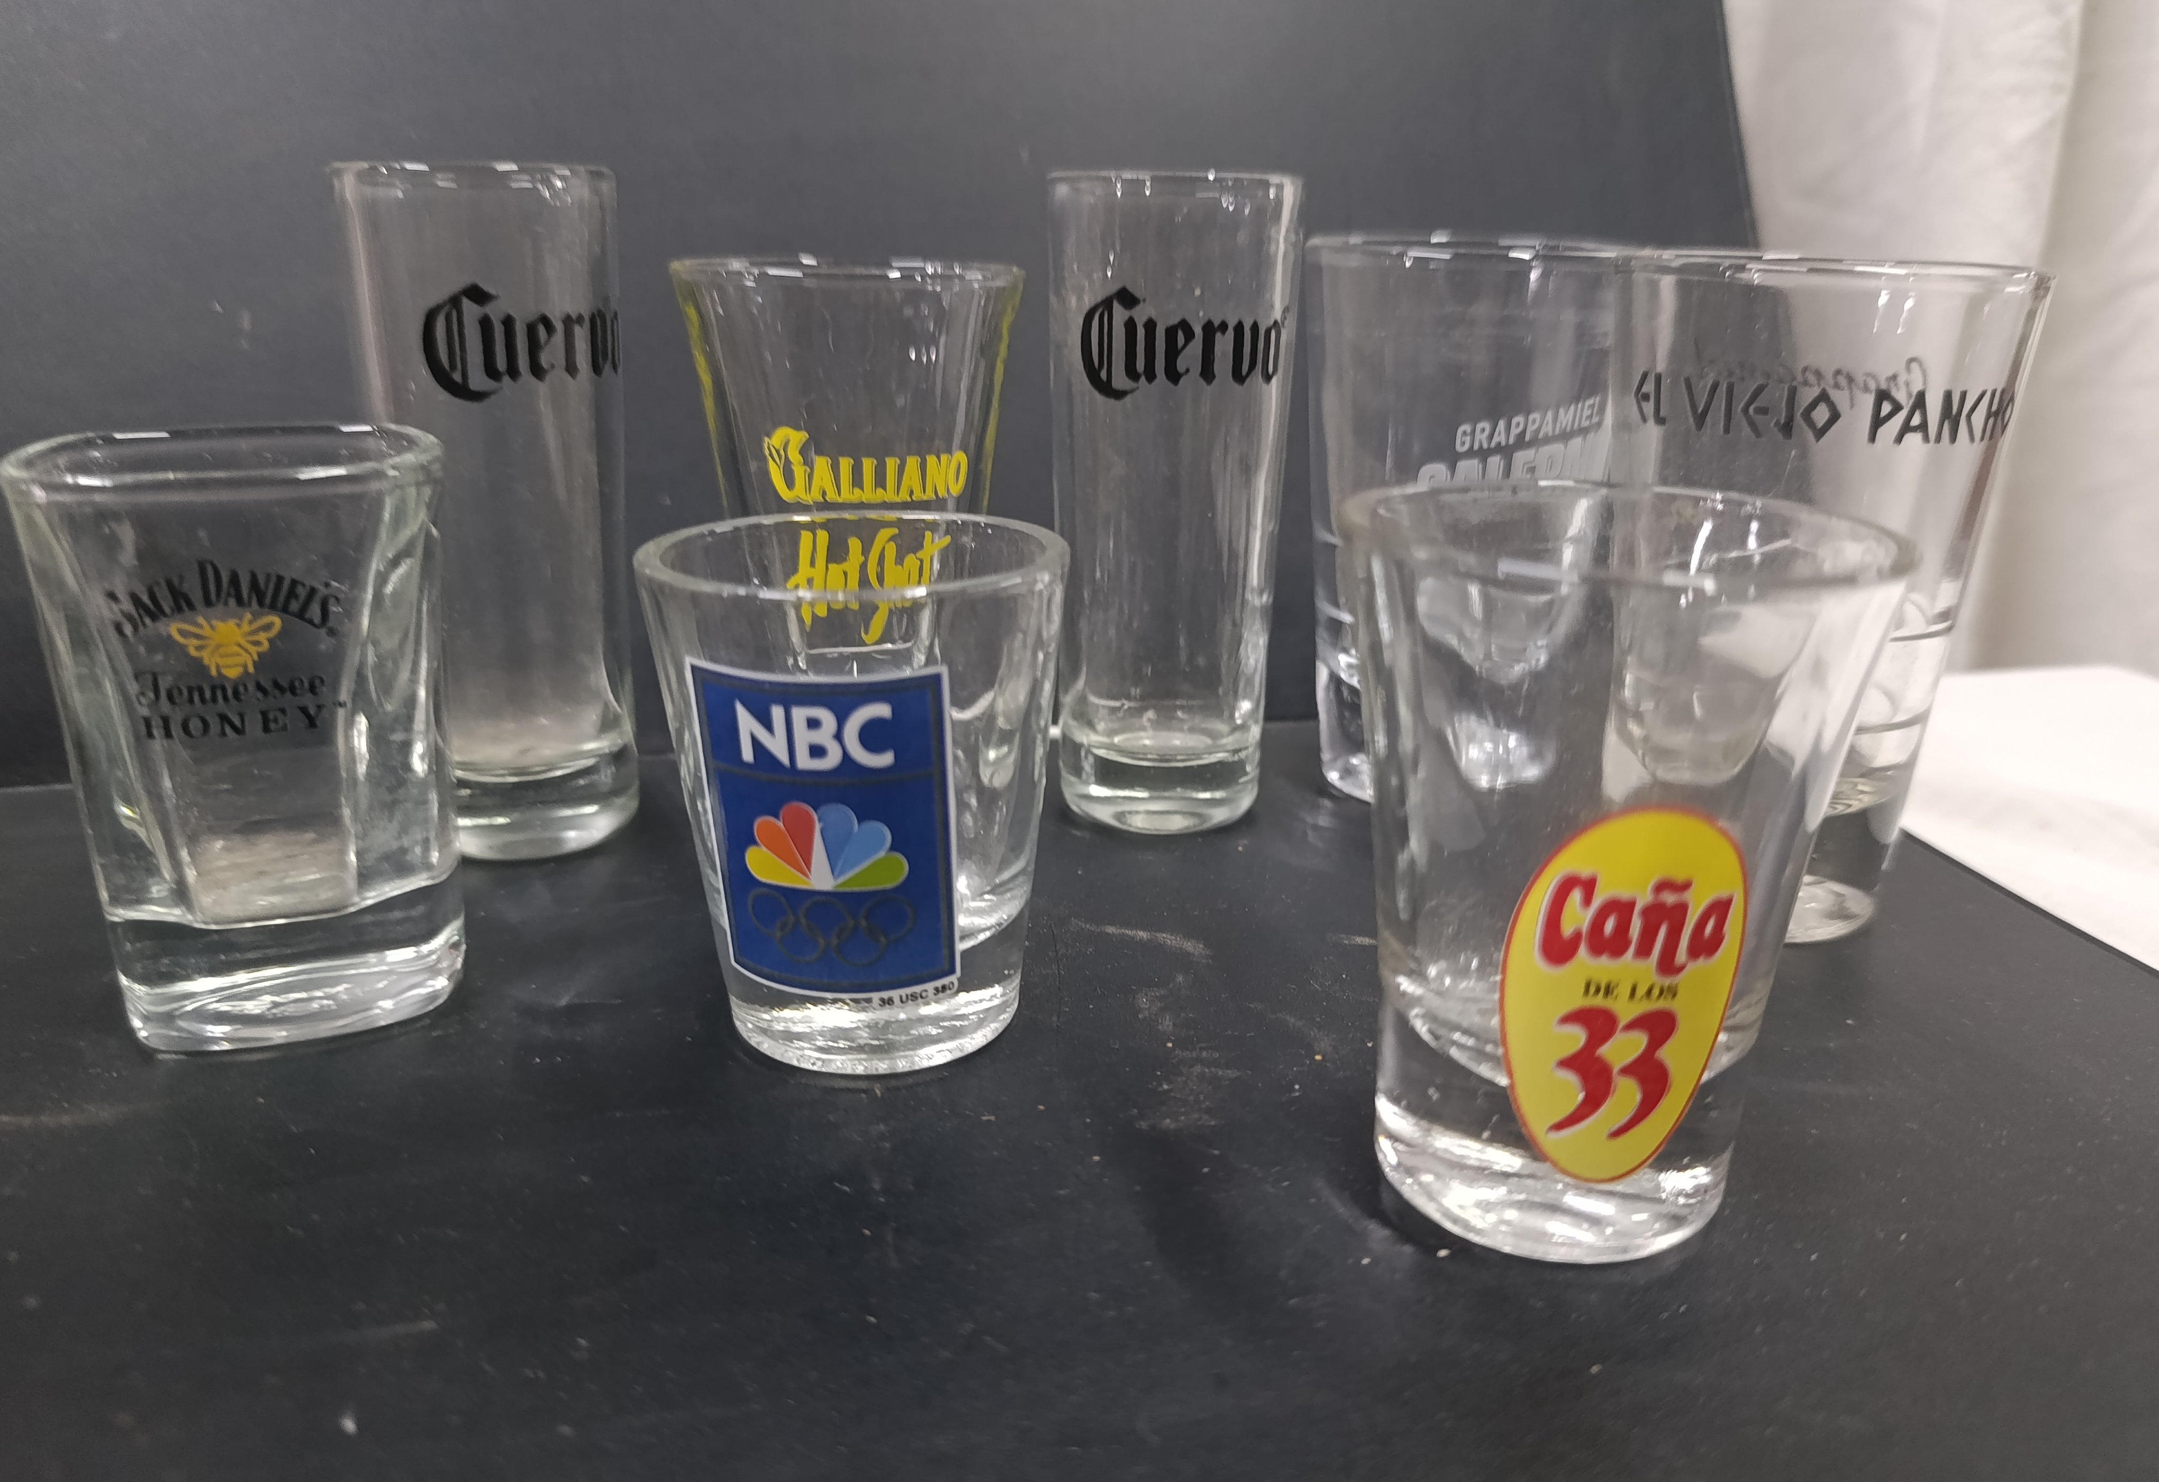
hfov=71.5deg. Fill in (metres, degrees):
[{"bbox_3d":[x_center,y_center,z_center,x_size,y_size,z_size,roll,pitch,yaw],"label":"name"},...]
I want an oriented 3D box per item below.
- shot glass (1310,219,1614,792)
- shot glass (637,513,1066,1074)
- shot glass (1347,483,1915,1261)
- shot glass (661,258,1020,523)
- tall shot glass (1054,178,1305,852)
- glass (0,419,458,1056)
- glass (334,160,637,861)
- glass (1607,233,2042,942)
[{"bbox_3d":[0.068,-0.040,0.269,0.059,0.097,0.059,-1,19,-5],"label":"shot glass"},{"bbox_3d":[-0.027,0.006,0.189,0.051,0.060,0.051,1,19,2],"label":"shot glass"},{"bbox_3d":[0.051,0.013,0.154,0.052,0.070,0.052,2,19,5],"label":"shot glass"},{"bbox_3d":[-0.037,-0.032,0.250,0.055,0.092,0.055,-4,19,-13],"label":"shot glass"},{"bbox_3d":[0.014,-0.039,0.254,0.040,0.105,0.040,1,19,1],"label":"tall shot glass"},{"bbox_3d":[-0.103,-0.002,0.193,0.048,0.070,0.048,-5,19,-17],"label":"glass"},{"bbox_3d":[-0.091,-0.036,0.240,0.040,0.105,0.040,-14,24,-37],"label":"glass"},{"bbox_3d":[0.102,-0.022,0.223,0.055,0.094,0.055,7,19,17],"label":"glass"}]

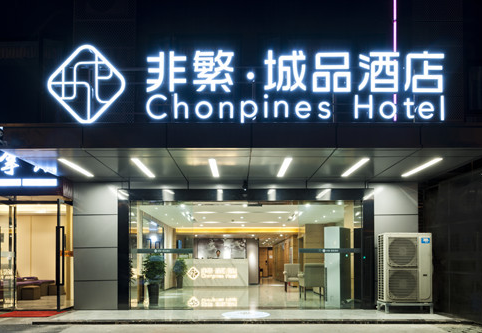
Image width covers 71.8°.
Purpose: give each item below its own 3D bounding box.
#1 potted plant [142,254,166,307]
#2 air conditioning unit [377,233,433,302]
[{"bbox_3d":[-1.970,2.570,7.550,0.540,1.150,0.520,0,-3,0],"label":"potted plant"},{"bbox_3d":[3.260,2.000,6.630,0.920,1.320,0.350,0,-3,0],"label":"air conditioning unit"}]

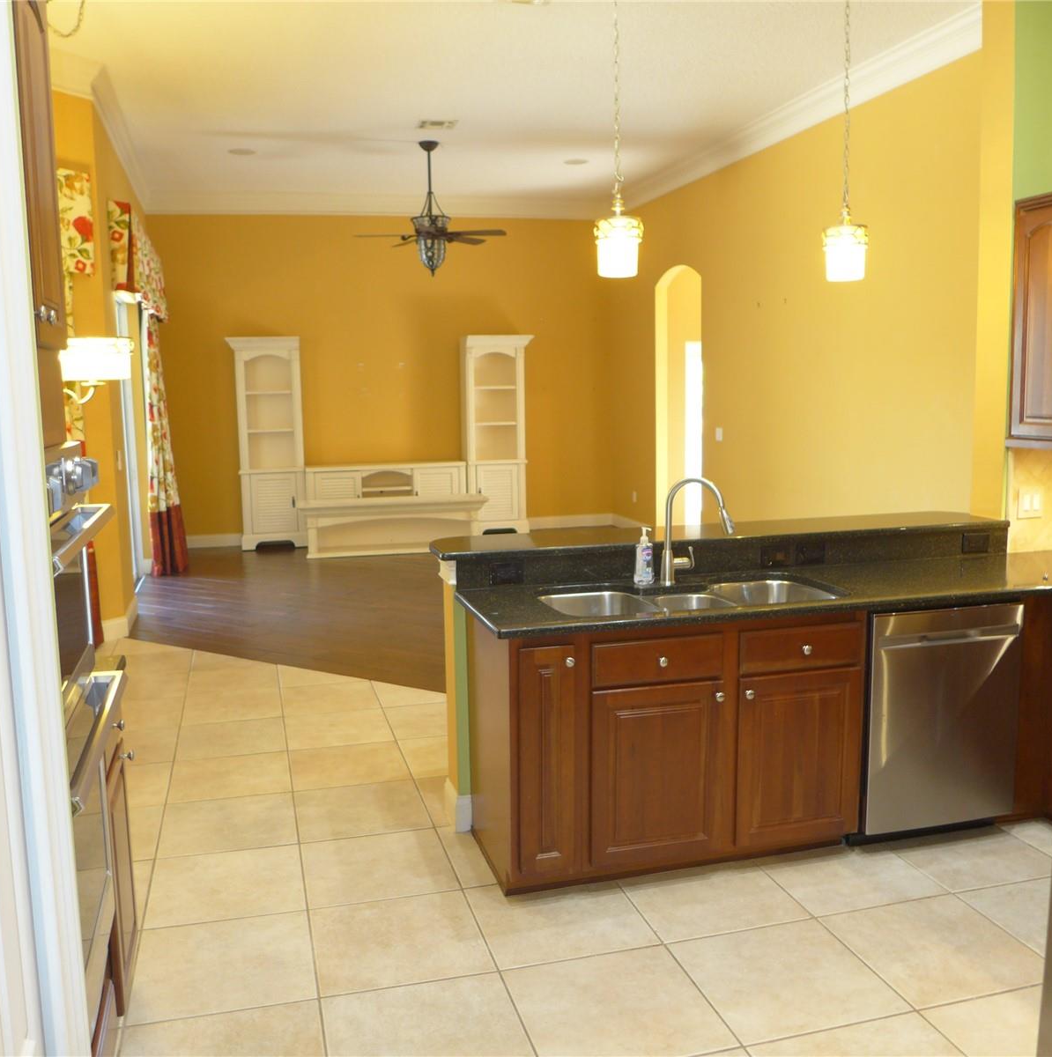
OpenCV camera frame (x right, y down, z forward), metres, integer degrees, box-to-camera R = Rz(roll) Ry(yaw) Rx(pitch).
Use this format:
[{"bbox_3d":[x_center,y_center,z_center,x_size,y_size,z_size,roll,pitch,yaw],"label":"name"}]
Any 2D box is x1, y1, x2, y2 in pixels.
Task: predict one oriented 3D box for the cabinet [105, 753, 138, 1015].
[{"bbox_3d":[-1.307,0.905,2.556,0.500,0.640,0.410,-3,8,-16],"label":"cabinet"}]

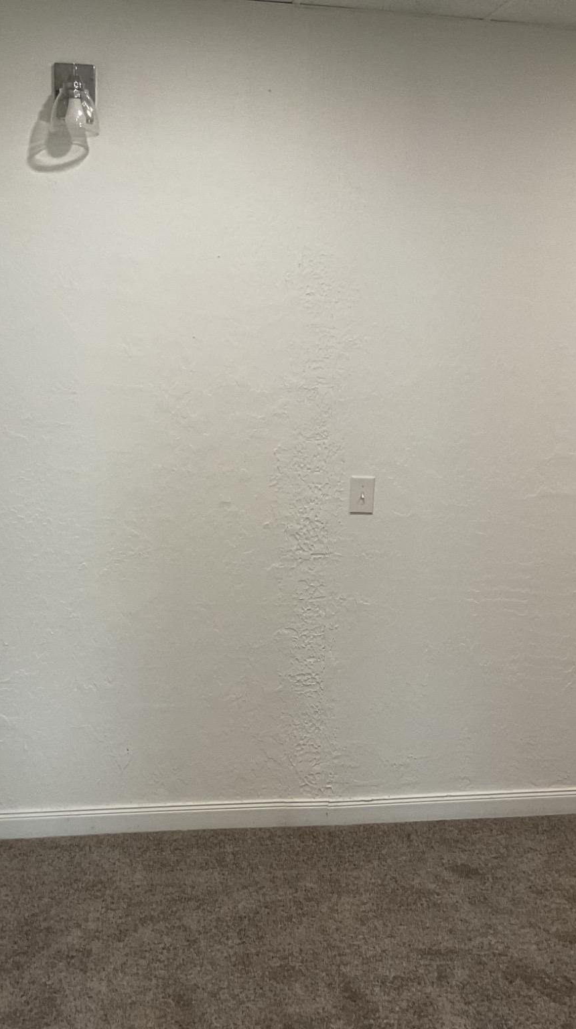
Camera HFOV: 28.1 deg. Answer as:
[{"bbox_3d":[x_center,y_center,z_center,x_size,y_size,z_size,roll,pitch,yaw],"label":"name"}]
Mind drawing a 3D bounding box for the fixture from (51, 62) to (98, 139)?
[{"bbox_3d":[-0.611,-1.199,3.300,0.137,0.216,0.178,0,8,-10],"label":"fixture"}]

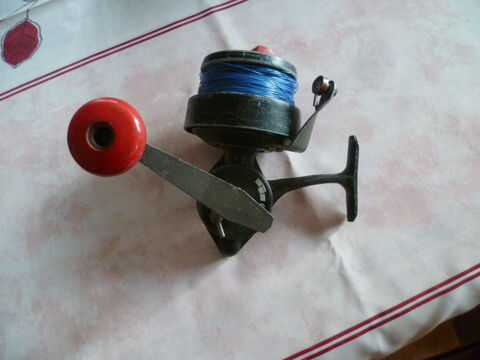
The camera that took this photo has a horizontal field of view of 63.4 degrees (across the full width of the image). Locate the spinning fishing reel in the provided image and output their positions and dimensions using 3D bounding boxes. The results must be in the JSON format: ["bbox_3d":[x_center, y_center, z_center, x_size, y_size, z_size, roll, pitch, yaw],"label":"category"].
[{"bbox_3d":[-0.004,-0.024,0.271,0.195,0.122,0.160,6,87,-8],"label":"spinning fishing reel"}]

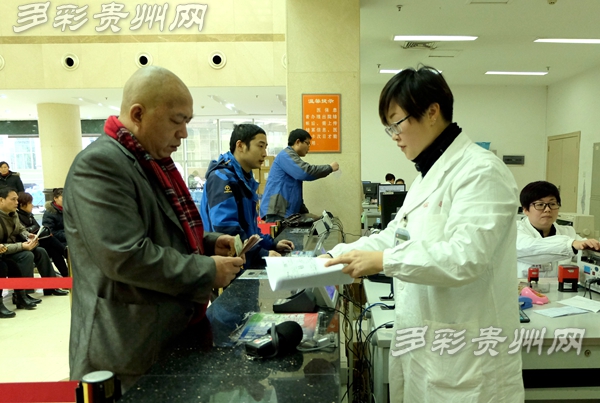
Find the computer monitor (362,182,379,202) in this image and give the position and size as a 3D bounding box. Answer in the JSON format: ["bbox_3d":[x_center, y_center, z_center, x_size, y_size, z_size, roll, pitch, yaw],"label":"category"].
[{"bbox_3d":[1.355,-0.152,7.600,0.380,0.400,0.180,0,4,0],"label":"computer monitor"}]

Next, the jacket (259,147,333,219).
[{"bbox_3d":[-0.047,-0.161,3.400,0.600,0.620,0.520,-1,4,-8],"label":"jacket"}]

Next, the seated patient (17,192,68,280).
[{"bbox_3d":[-2.920,0.485,4.500,0.720,1.170,0.460,0,5,6],"label":"seated patient"}]

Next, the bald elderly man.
[{"bbox_3d":[-0.401,0.462,1.192,0.490,1.689,0.550,0,4,5],"label":"bald elderly man"}]

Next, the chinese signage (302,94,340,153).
[{"bbox_3d":[0.218,-0.776,4.000,0.400,0.600,0.030,0,4,2],"label":"chinese signage"}]

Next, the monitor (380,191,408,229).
[{"bbox_3d":[0.949,0.103,3.750,0.410,0.410,0.180,-1,4,-6],"label":"monitor"}]

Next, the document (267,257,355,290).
[{"bbox_3d":[0.028,0.183,1.080,0.220,0.050,0.270,0,4,0],"label":"document"}]

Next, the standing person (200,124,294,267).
[{"bbox_3d":[-0.280,0.405,2.231,0.500,1.648,0.540,1,4,13],"label":"standing person"}]

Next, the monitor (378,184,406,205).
[{"bbox_3d":[1.361,-0.047,5.900,0.400,0.400,0.170,0,4,5],"label":"monitor"}]

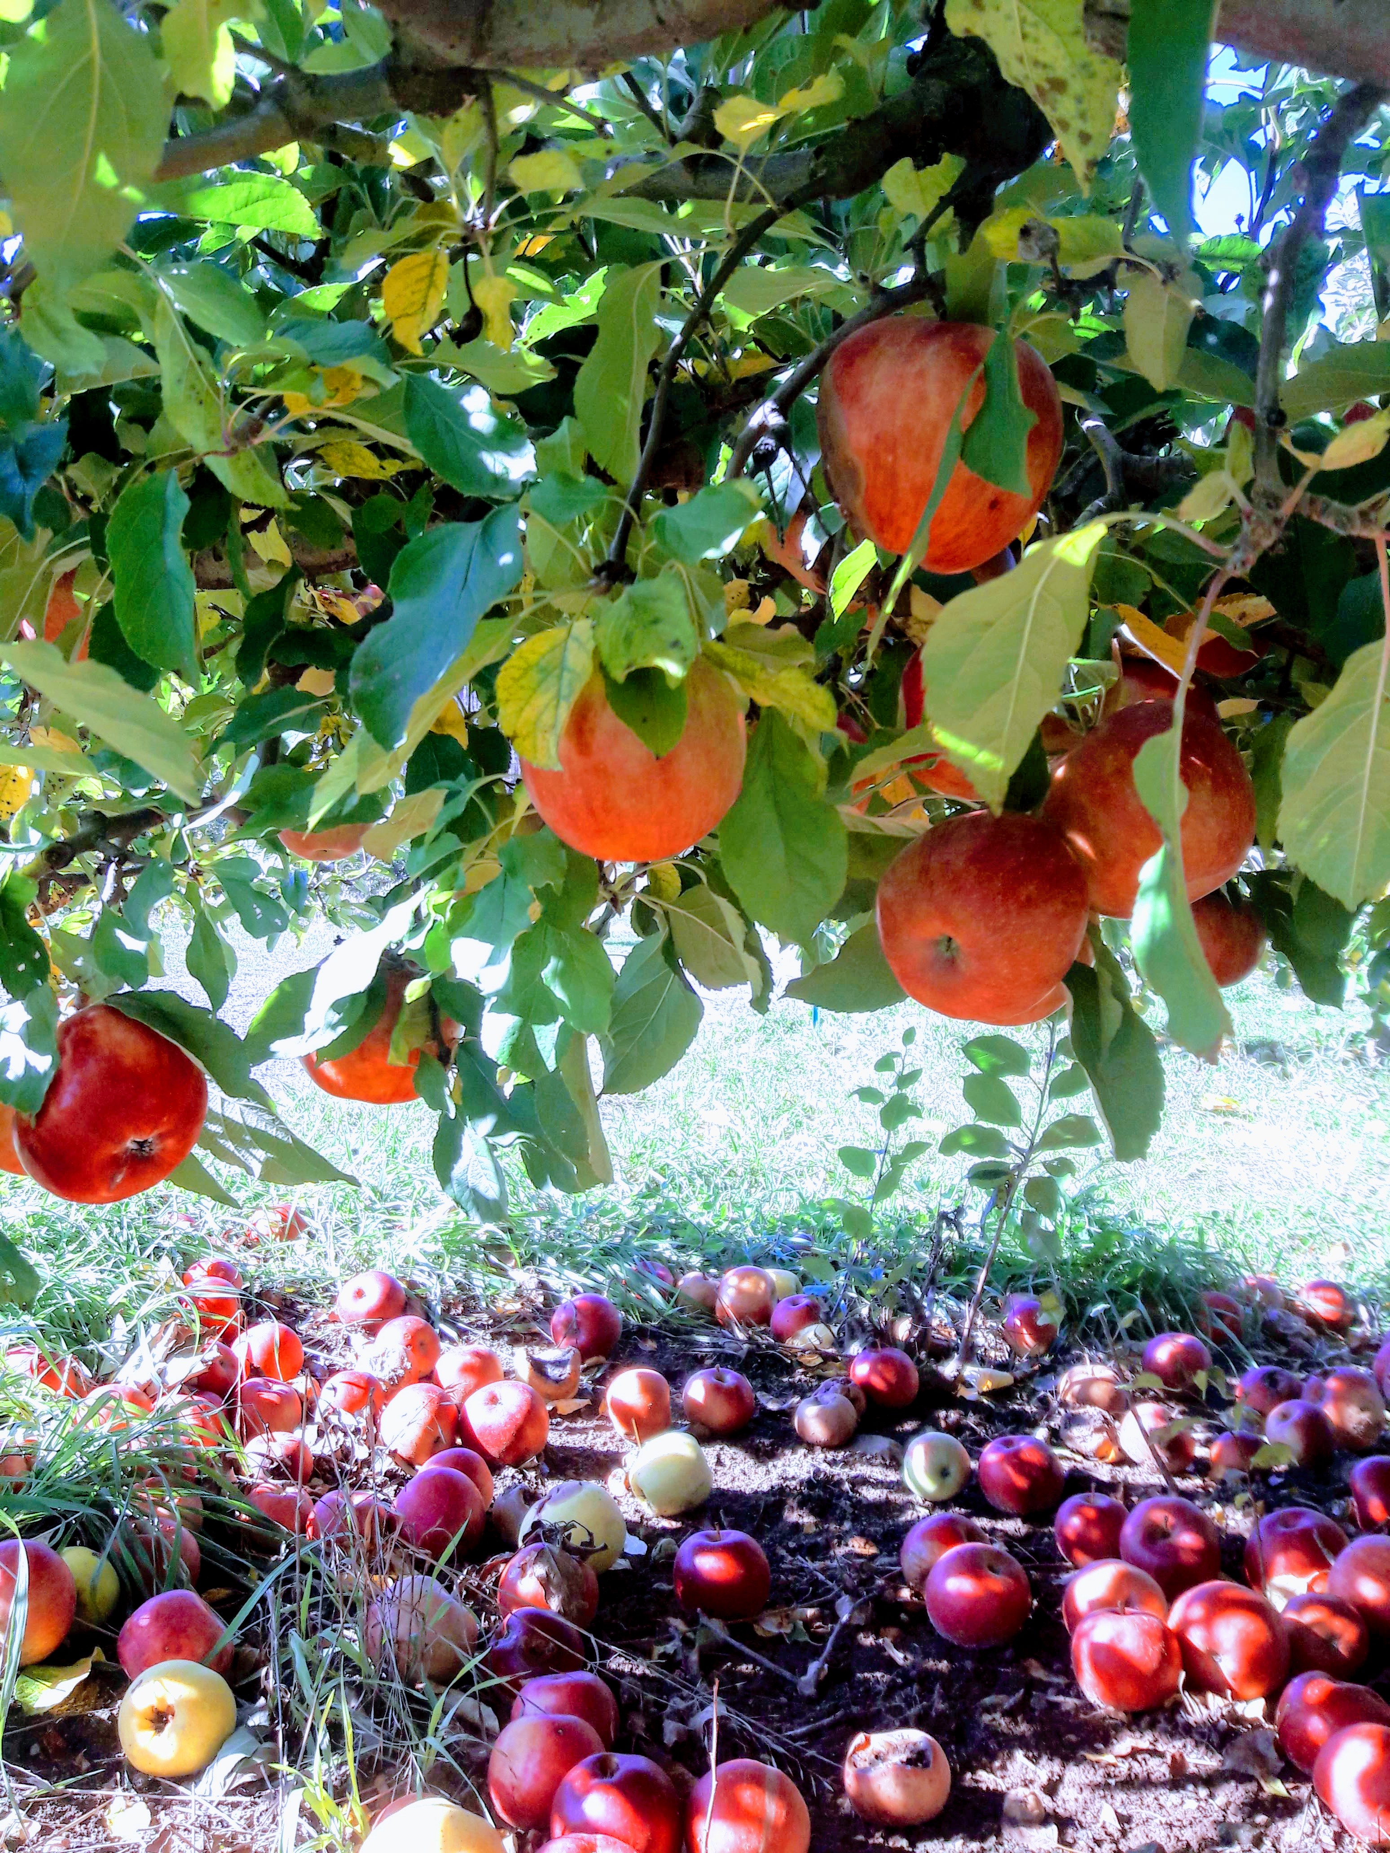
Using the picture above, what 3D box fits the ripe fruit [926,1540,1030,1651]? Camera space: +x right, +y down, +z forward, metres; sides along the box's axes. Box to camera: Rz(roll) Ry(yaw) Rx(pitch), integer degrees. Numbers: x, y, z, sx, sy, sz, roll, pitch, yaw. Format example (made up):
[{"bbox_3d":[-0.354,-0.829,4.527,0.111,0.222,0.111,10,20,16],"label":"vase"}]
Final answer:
[{"bbox_3d":[0.215,0.508,1.139,0.080,0.075,0.080,13,6,0],"label":"ripe fruit"}]

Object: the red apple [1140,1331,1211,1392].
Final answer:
[{"bbox_3d":[0.539,0.487,1.677,0.077,0.068,0.077,0,3,0],"label":"red apple"}]

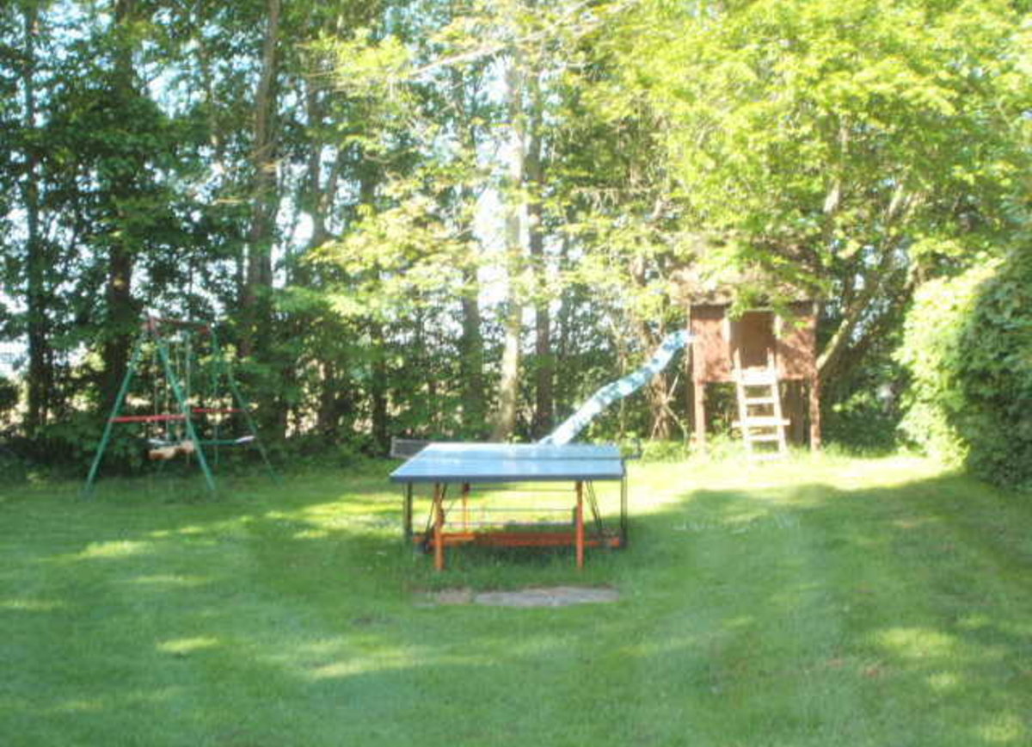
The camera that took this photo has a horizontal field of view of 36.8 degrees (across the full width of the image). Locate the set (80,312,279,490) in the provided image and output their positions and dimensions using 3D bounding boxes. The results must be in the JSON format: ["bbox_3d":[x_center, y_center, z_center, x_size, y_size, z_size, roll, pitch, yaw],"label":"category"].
[{"bbox_3d":[-3.670,0.314,17.267,1.400,1.900,2.100,0,2,7],"label":"set"}]

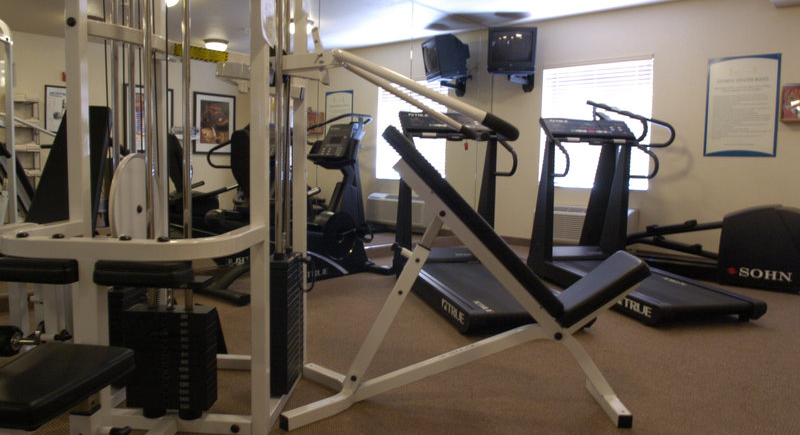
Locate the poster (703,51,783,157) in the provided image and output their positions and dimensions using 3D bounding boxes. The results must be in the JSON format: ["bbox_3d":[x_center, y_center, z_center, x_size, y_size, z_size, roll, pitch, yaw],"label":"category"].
[{"bbox_3d":[3.097,-1.005,5.032,0.580,0.900,0.025,6,7,40],"label":"poster"}]

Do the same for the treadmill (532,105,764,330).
[{"bbox_3d":[1.682,-0.106,4.139,0.810,1.370,1.770,0,6,-12],"label":"treadmill"}]

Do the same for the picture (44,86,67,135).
[{"bbox_3d":[-4.549,-1.452,7.539,0.030,0.640,0.480,6,7,40],"label":"picture"}]

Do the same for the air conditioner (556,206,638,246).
[{"bbox_3d":[1.973,0.083,5.933,1.040,0.380,0.260,6,7,40],"label":"air conditioner"}]

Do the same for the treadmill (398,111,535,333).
[{"bbox_3d":[0.520,-0.103,3.914,0.810,1.370,1.770,-1,6,-15],"label":"treadmill"}]

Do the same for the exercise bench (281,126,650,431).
[{"bbox_3d":[0.254,0.203,2.170,1.330,1.090,0.550,1,5,0],"label":"exercise bench"}]

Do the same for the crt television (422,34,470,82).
[{"bbox_3d":[0.588,-1.914,6.703,0.460,0.460,0.510,-9,8,-14],"label":"crt television"}]

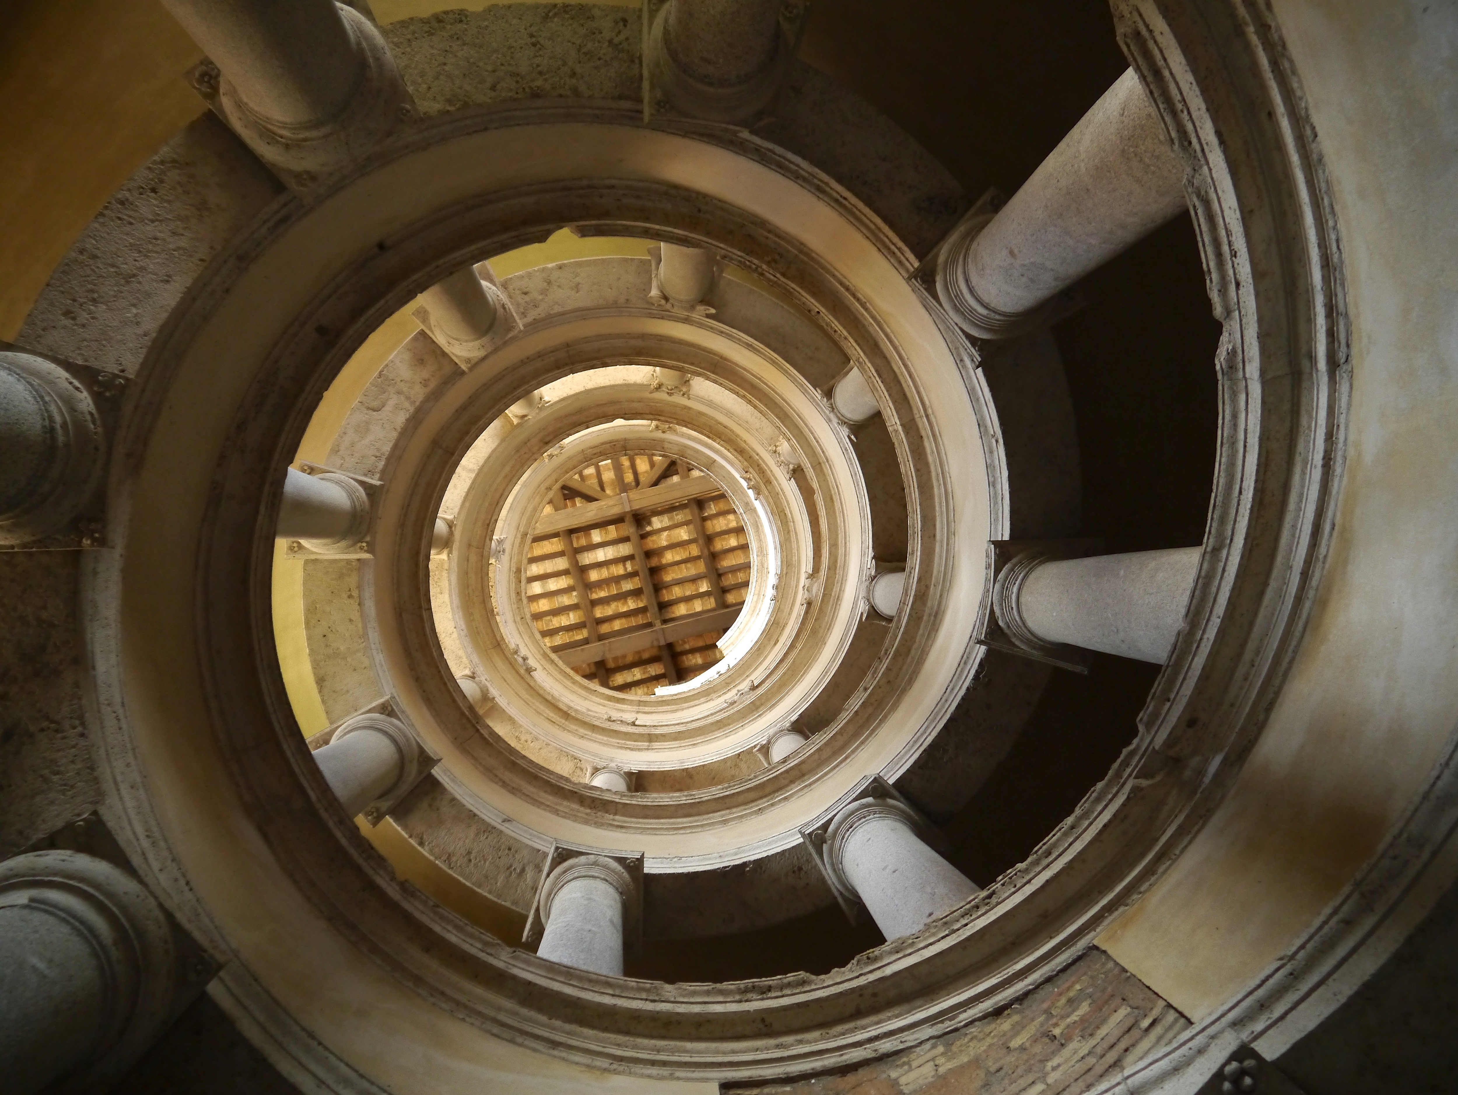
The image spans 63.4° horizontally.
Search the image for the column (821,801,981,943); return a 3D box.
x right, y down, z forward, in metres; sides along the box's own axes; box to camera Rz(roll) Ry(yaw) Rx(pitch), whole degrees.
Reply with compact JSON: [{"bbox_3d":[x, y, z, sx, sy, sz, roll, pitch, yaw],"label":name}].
[{"bbox_3d":[0.844,1.550,5.136,0.520,2.000,0.520,0,-92,-5],"label":"column"}]

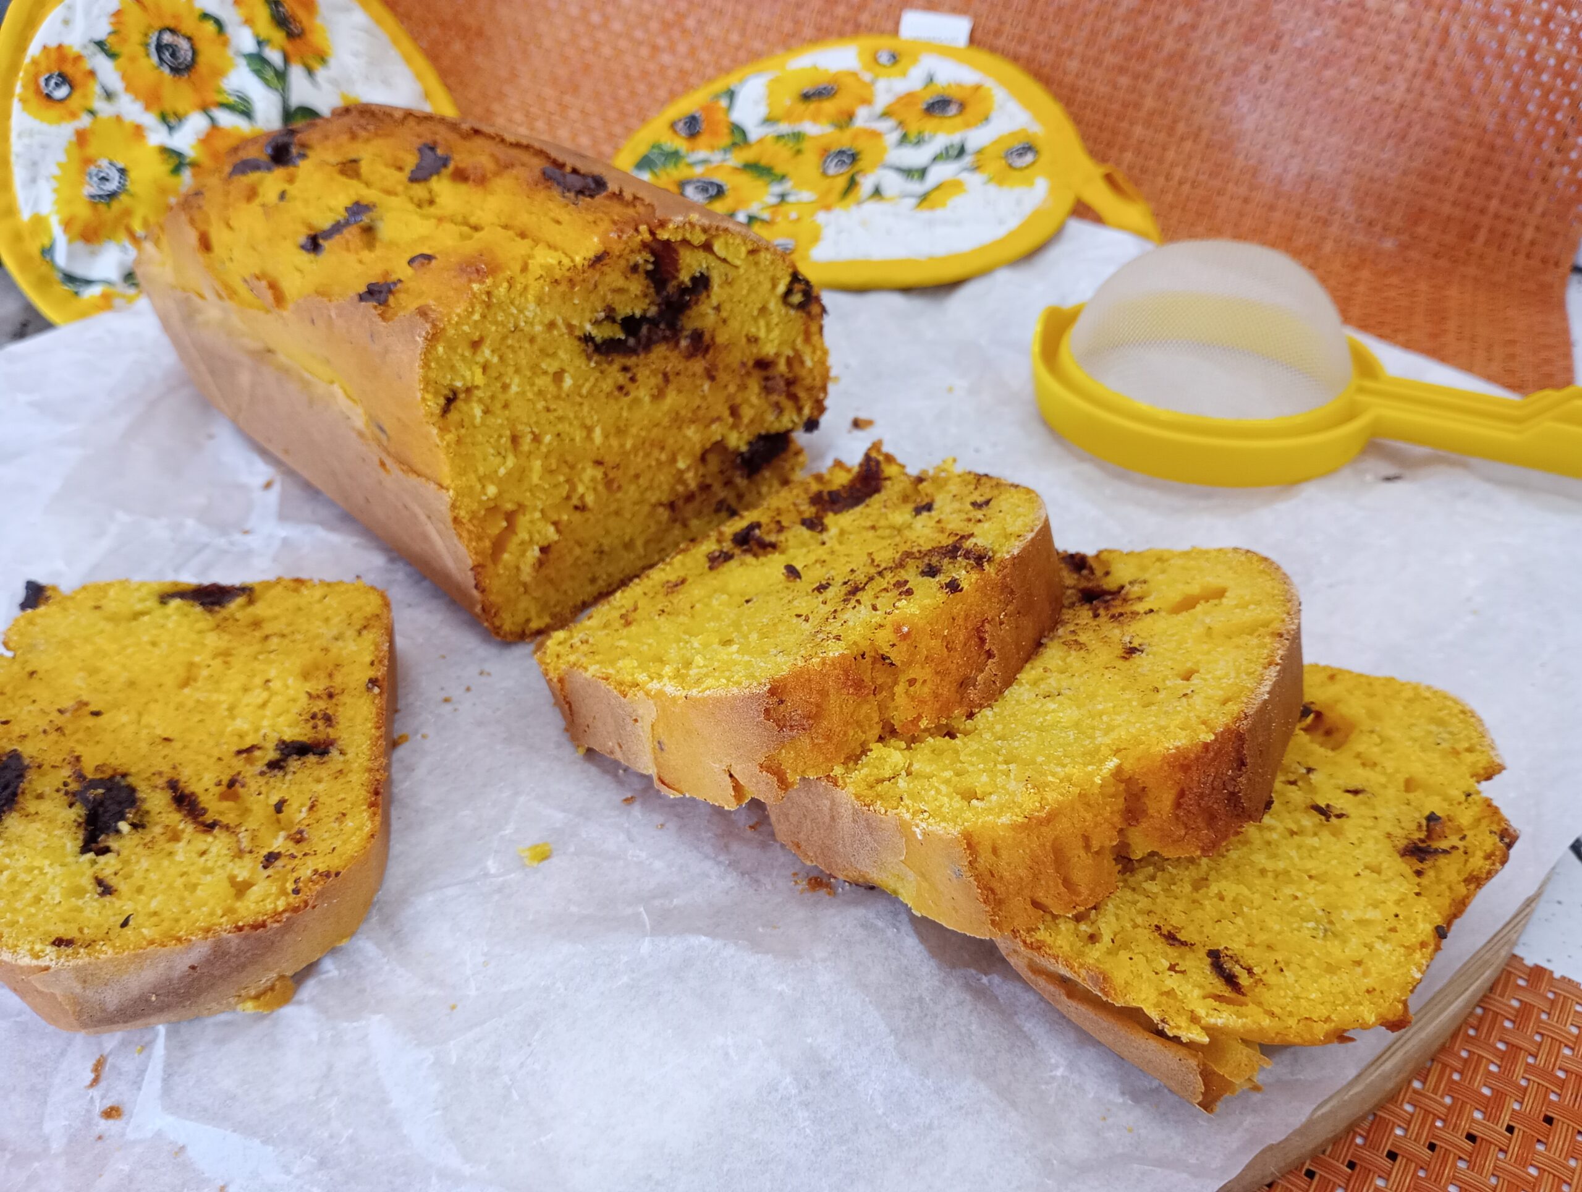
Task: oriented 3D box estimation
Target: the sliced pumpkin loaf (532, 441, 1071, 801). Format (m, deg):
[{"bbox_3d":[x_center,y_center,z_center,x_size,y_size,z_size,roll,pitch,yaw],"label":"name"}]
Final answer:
[{"bbox_3d":[0.015,0.003,0.256,0.103,0.020,0.077,-26,18,-28],"label":"sliced pumpkin loaf"}]

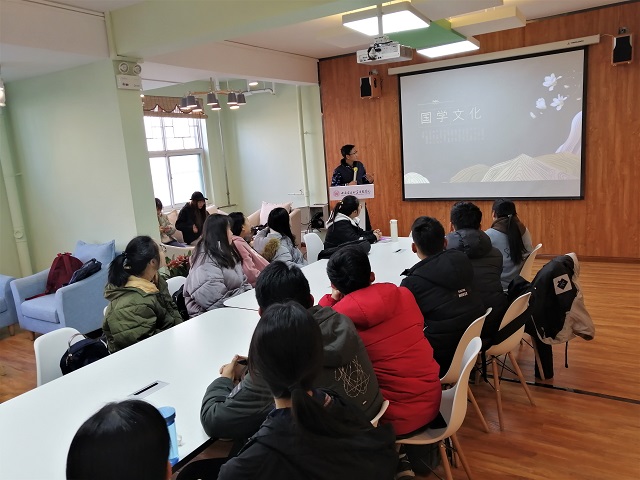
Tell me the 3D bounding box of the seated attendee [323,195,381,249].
[{"bbox_3d":[0.272,0.171,5.068,0.680,1.220,0.460,-4,10,-2],"label":"seated attendee"}]

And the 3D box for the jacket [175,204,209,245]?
[{"bbox_3d":[-1.971,-0.224,7.528,0.470,0.580,0.400,-8,11,-24],"label":"jacket"}]

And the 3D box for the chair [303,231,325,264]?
[{"bbox_3d":[0.152,0.344,5.275,0.530,0.820,0.465,0,11,20],"label":"chair"}]

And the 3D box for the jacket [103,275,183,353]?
[{"bbox_3d":[-1.147,0.516,3.326,0.460,0.590,0.480,-9,12,-23],"label":"jacket"}]

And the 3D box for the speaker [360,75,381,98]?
[{"bbox_3d":[0.732,-2.231,7.315,0.185,0.290,0.240,2,12,32],"label":"speaker"}]

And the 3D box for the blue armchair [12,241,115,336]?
[{"bbox_3d":[-2.460,0.588,5.060,0.870,0.800,0.780,3,13,33],"label":"blue armchair"}]

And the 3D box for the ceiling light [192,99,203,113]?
[{"bbox_3d":[-1.633,-1.788,6.652,0.130,0.150,0.130,-4,11,1],"label":"ceiling light"}]

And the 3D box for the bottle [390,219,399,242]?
[{"bbox_3d":[0.736,-0.102,4.955,0.075,0.230,0.075,1,11,28],"label":"bottle"}]

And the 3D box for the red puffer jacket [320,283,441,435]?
[{"bbox_3d":[0.288,0.497,2.400,0.540,0.640,0.640,-10,11,-31],"label":"red puffer jacket"}]

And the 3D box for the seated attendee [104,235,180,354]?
[{"bbox_3d":[-1.080,0.588,3.325,0.730,1.240,0.500,-8,11,-21],"label":"seated attendee"}]

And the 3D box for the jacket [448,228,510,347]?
[{"bbox_3d":[0.970,0.275,3.257,0.490,0.690,0.440,-5,11,-3],"label":"jacket"}]

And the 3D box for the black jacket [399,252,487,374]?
[{"bbox_3d":[0.644,0.378,2.944,0.500,0.660,0.480,-9,12,-25],"label":"black jacket"}]

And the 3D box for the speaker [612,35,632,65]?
[{"bbox_3d":[3.549,-2.226,5.852,0.210,0.310,0.200,2,12,32],"label":"speaker"}]

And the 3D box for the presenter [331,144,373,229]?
[{"bbox_3d":[0.498,-0.553,7.645,0.570,1.740,0.430,-6,10,-8],"label":"presenter"}]

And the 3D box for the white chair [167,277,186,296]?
[{"bbox_3d":[-0.805,0.681,3.734,0.530,0.820,0.470,-1,10,19],"label":"white chair"}]

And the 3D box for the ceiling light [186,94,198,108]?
[{"bbox_3d":[-1.595,-1.735,6.254,0.130,0.150,0.130,2,12,32],"label":"ceiling light"}]

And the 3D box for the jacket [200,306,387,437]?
[{"bbox_3d":[-0.095,0.574,1.814,0.580,0.670,0.660,-10,11,-31],"label":"jacket"}]

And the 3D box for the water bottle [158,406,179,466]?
[{"bbox_3d":[-0.459,0.601,1.527,0.064,0.176,0.064,1,11,28],"label":"water bottle"}]

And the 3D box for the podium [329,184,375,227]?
[{"bbox_3d":[0.514,-0.191,7.249,0.620,1.160,0.450,-3,10,9],"label":"podium"}]

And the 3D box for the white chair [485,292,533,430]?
[{"bbox_3d":[1.042,0.663,3.103,0.470,0.810,0.530,-12,12,-38],"label":"white chair"}]

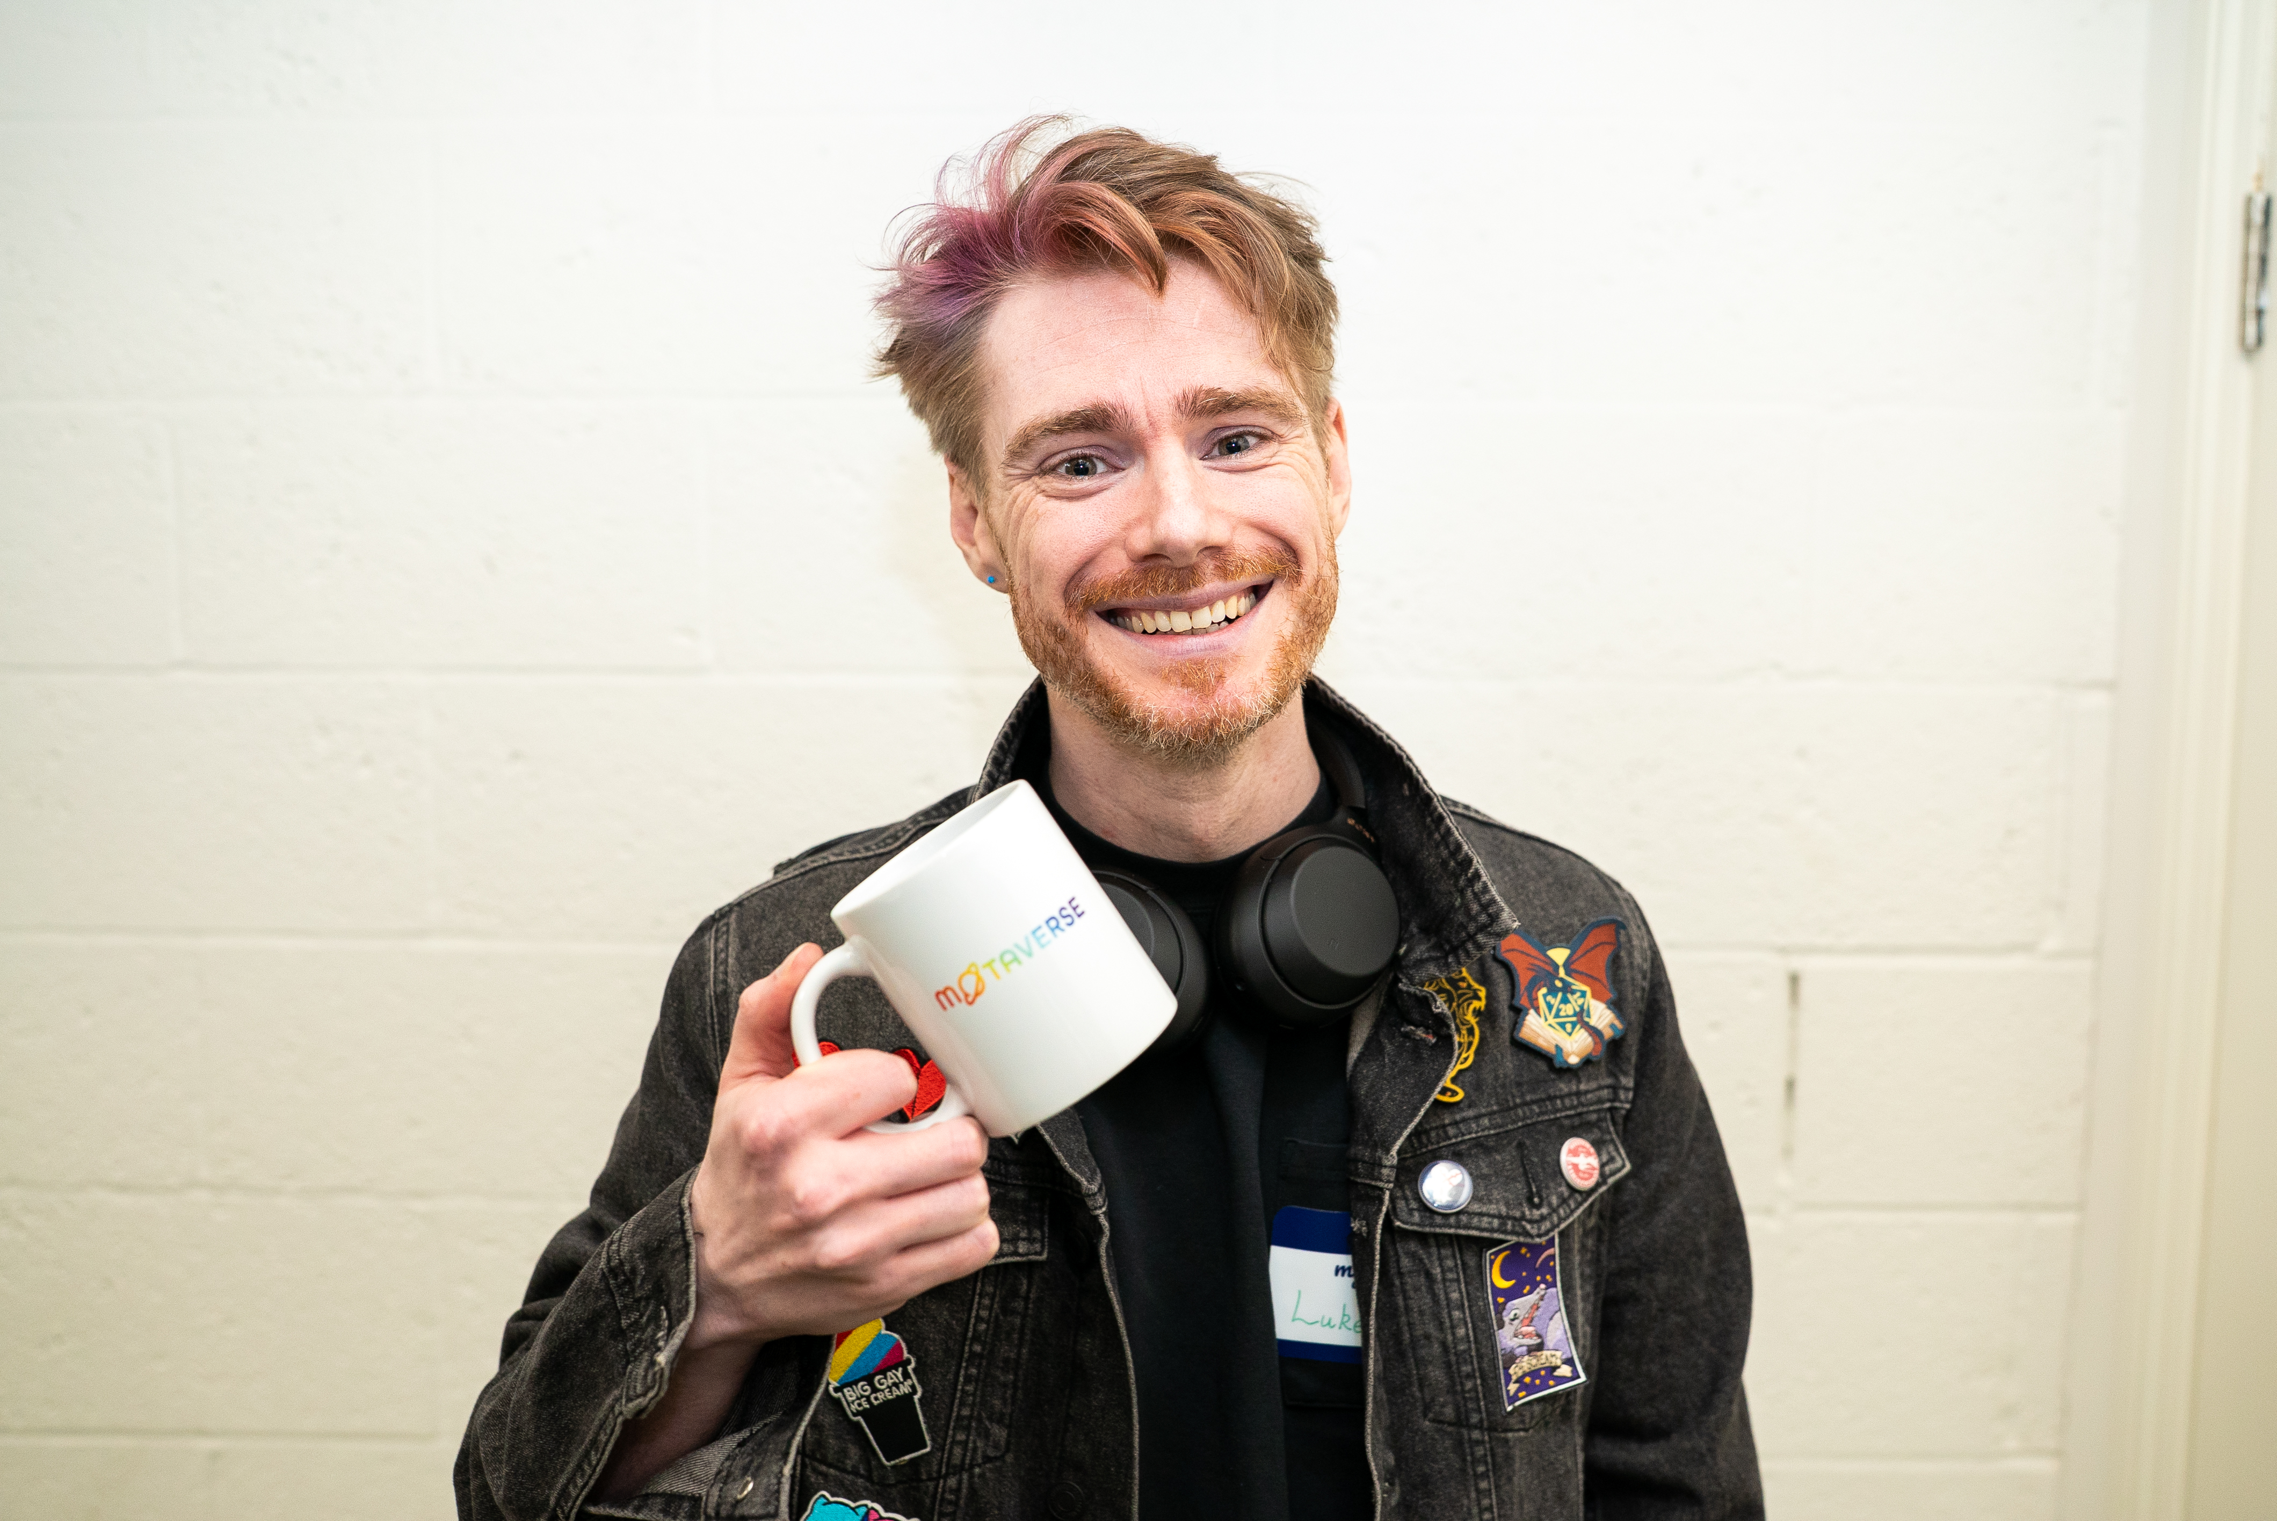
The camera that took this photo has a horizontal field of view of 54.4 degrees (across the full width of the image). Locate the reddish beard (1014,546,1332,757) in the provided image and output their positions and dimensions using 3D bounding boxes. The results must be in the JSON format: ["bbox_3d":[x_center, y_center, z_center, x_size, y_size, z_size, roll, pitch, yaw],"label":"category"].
[{"bbox_3d":[0.015,-0.043,0.912,0.138,0.088,0.092,-9,5,-7],"label":"reddish beard"}]

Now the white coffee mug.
[{"bbox_3d":[-0.062,0.081,0.777,0.122,0.096,0.082,-36,8,-13],"label":"white coffee mug"}]

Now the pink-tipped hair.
[{"bbox_3d":[-0.015,-0.193,0.970,0.197,0.165,0.210,-9,5,-7],"label":"pink-tipped hair"}]

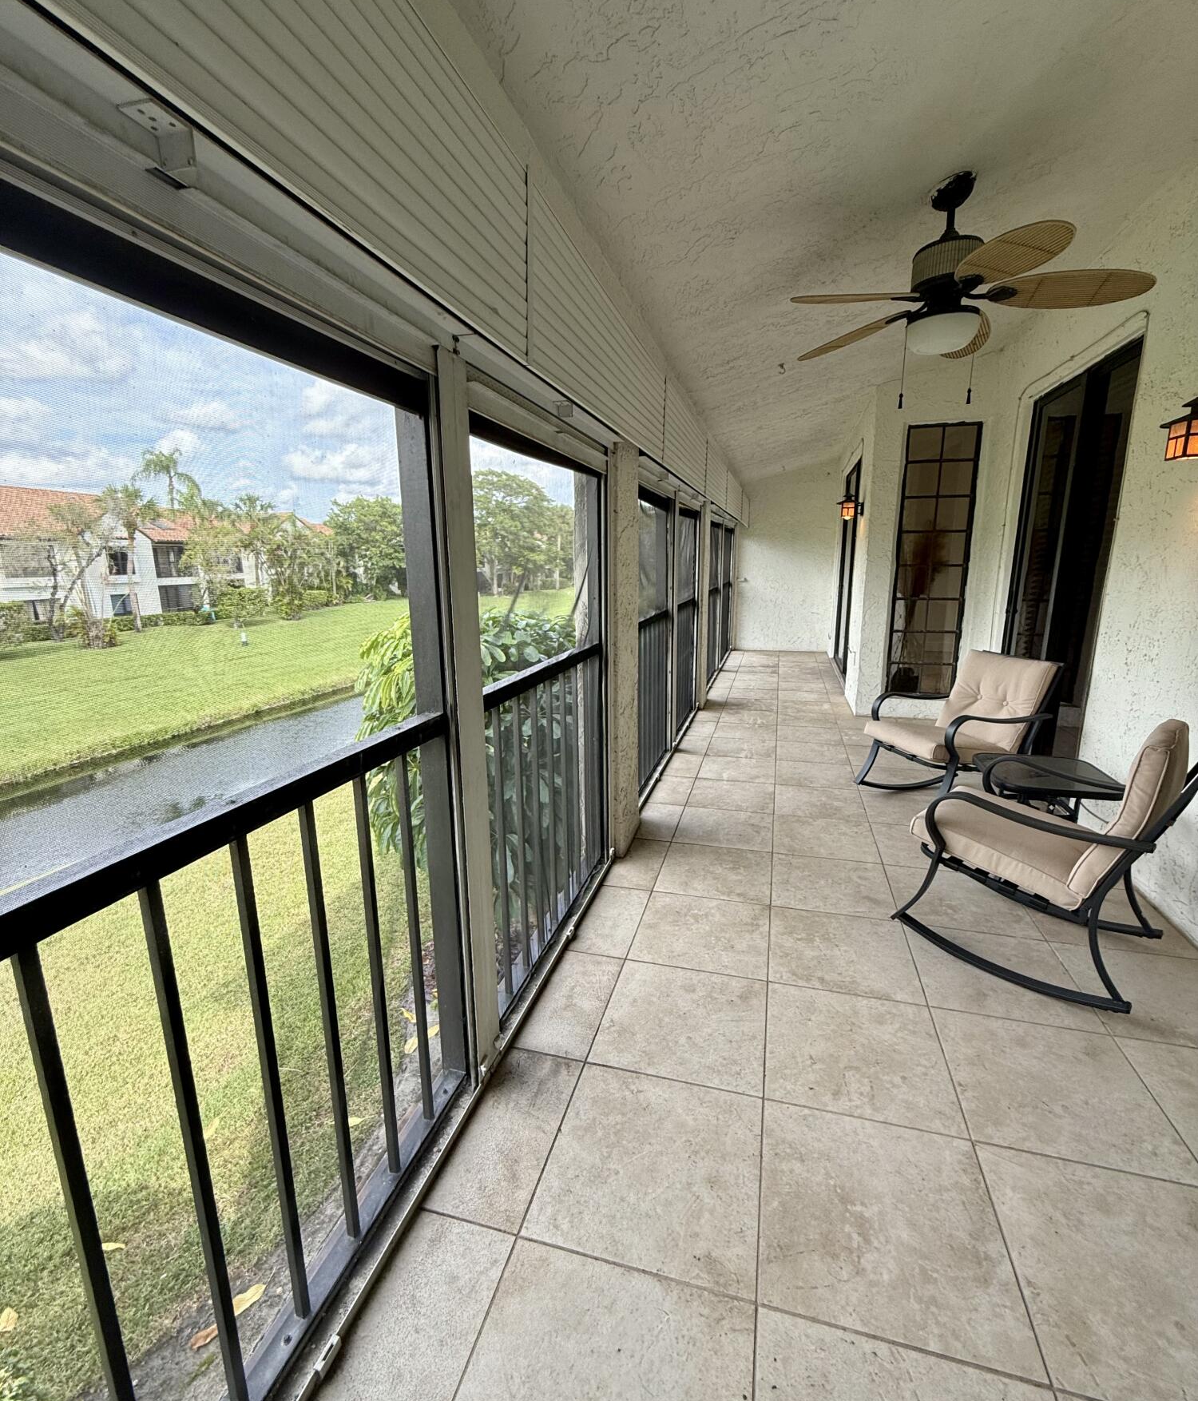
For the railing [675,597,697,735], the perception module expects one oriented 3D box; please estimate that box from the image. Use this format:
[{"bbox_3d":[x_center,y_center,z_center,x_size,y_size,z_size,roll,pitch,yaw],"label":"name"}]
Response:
[{"bbox_3d":[0.757,-0.329,5.780,0.070,1.060,1.170,3,13,15],"label":"railing"}]

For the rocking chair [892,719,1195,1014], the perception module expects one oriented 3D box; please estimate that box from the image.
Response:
[{"bbox_3d":[1.608,0.472,2.330,0.615,0.925,0.762,-12,16,-41],"label":"rocking chair"}]

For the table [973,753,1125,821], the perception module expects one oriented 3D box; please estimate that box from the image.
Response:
[{"bbox_3d":[2.062,0.552,3.021,0.505,0.462,0.505,3,13,15],"label":"table"}]

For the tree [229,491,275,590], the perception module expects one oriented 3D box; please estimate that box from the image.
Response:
[{"bbox_3d":[-26.898,-11.445,50.000,3.200,8.900,3.200,-1,12,-1],"label":"tree"}]

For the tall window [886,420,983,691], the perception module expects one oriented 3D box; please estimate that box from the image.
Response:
[{"bbox_3d":[2.882,-1.178,5.596,0.560,2.290,0.090,3,13,15],"label":"tall window"}]

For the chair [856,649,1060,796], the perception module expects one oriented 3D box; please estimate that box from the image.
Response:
[{"bbox_3d":[1.995,0.196,3.662,0.762,0.889,0.615,-3,13,-11],"label":"chair"}]

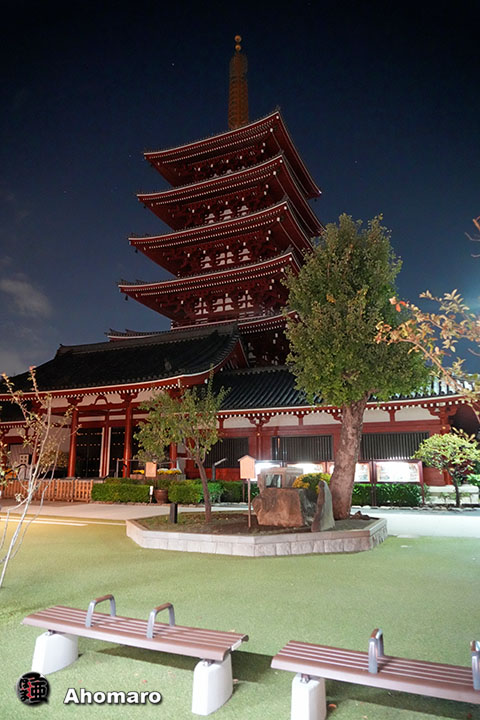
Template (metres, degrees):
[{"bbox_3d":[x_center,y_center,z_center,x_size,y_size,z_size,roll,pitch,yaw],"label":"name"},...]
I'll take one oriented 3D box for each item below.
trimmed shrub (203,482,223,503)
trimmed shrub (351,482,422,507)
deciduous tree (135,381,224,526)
[{"bbox_3d":[-1.215,5.834,21.203,0.850,0.821,0.800,-3,-12,12],"label":"trimmed shrub"},{"bbox_3d":[5.494,5.093,18.332,2.850,0.850,0.900,-4,-13,19],"label":"trimmed shrub"},{"bbox_3d":[-1.397,2.091,11.366,2.150,3.360,1.950,0,-12,0],"label":"deciduous tree"}]

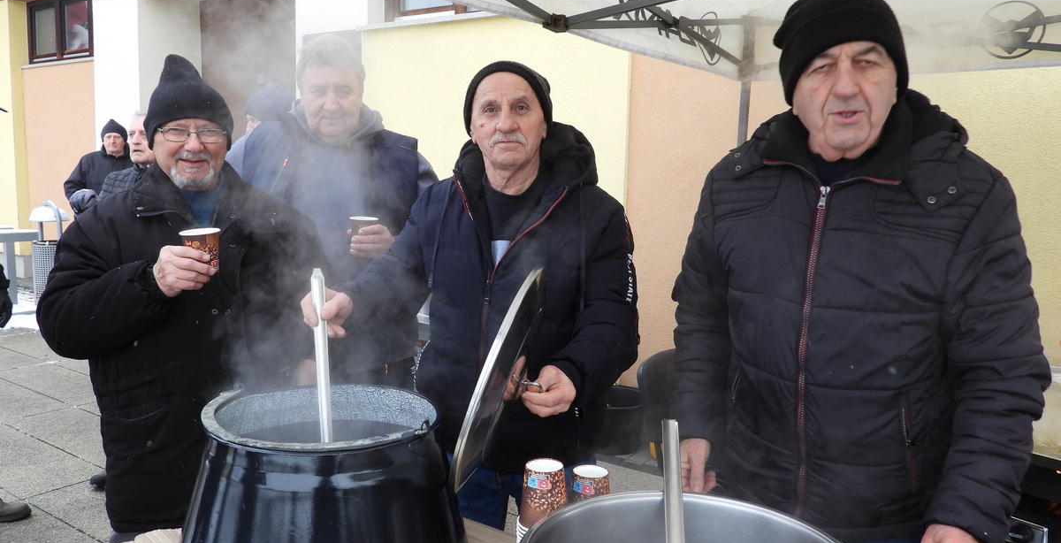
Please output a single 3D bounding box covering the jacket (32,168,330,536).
[{"bbox_3d":[-0.739,0.159,1.740,0.630,0.775,0.450,-2,7,-30],"label":"jacket"}]

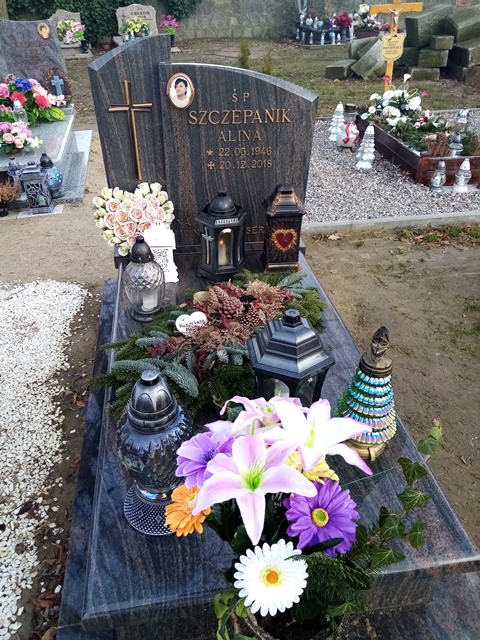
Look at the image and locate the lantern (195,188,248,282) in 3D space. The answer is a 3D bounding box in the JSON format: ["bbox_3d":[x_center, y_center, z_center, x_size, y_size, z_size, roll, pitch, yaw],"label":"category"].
[{"bbox_3d":[-0.071,-0.350,1.940,0.205,0.345,0.180,-6,33,-11],"label":"lantern"}]

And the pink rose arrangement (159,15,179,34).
[{"bbox_3d":[-1.383,-5.708,9.301,0.370,0.360,0.340,-5,35,-8],"label":"pink rose arrangement"}]

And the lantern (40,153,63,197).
[{"bbox_3d":[-1.194,-0.915,3.024,0.115,0.260,0.115,-5,35,-8],"label":"lantern"}]

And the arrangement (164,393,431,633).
[{"bbox_3d":[0.089,0.287,0.710,0.350,0.410,0.290,8,33,10],"label":"arrangement"}]

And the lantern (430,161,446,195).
[{"bbox_3d":[1.554,-1.119,3.760,0.115,0.240,0.115,-5,34,-7],"label":"lantern"}]

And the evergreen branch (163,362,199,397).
[{"bbox_3d":[-0.172,0.172,1.390,0.145,0.045,0.060,39,45,13],"label":"evergreen branch"}]

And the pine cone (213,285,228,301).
[{"bbox_3d":[-0.062,-0.090,1.581,0.072,0.045,0.045,51,17,6],"label":"pine cone"}]

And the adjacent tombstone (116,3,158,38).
[{"bbox_3d":[-2.030,-5.932,9.521,0.830,0.570,0.130,-5,35,-8],"label":"adjacent tombstone"}]

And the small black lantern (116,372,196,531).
[{"bbox_3d":[-0.175,0.267,0.989,0.152,0.380,0.152,-6,33,-12],"label":"small black lantern"}]

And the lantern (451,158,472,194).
[{"bbox_3d":[1.523,-0.977,3.242,0.110,0.211,0.110,-5,35,-8],"label":"lantern"}]

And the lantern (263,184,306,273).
[{"bbox_3d":[0.170,-0.376,1.943,0.146,0.344,0.146,-5,34,-8],"label":"lantern"}]

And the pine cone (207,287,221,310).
[{"bbox_3d":[-0.098,-0.079,1.770,0.050,0.085,0.050,-19,26,2],"label":"pine cone"}]

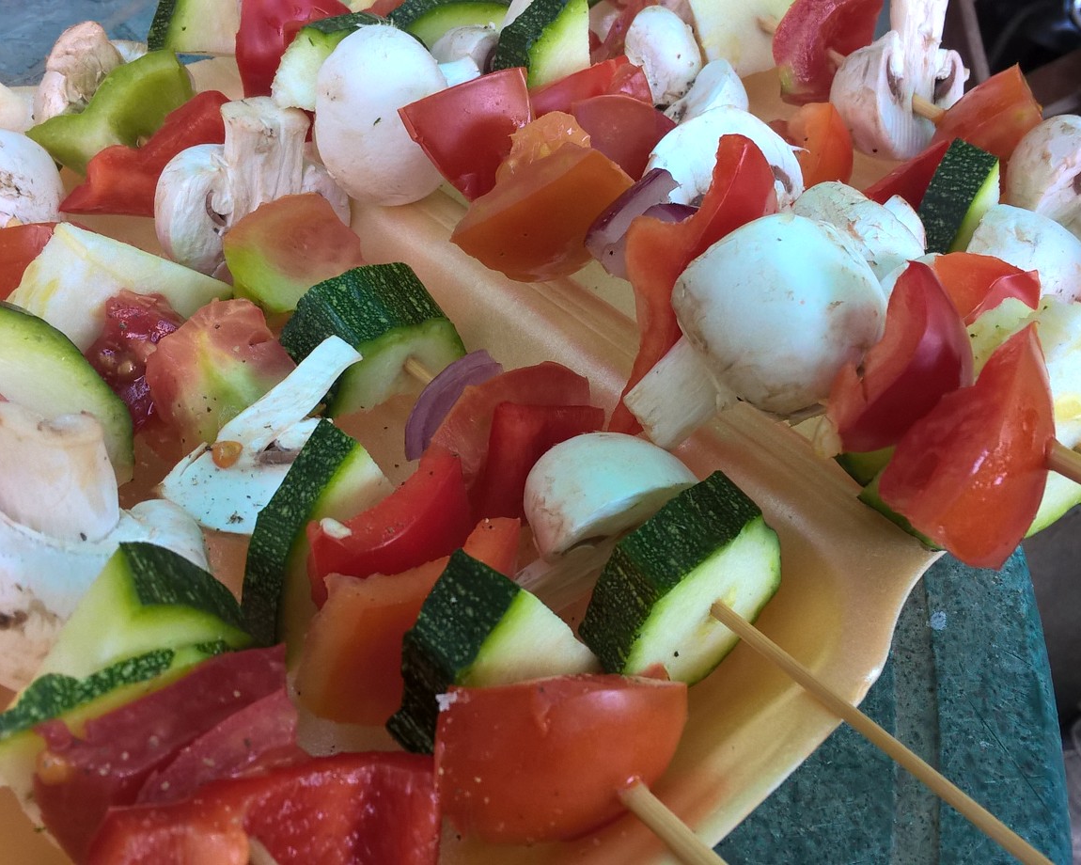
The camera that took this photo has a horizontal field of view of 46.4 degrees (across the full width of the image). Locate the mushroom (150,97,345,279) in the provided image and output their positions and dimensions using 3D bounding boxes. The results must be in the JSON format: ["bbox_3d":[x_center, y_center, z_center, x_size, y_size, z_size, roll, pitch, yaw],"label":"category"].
[{"bbox_3d":[-0.080,-0.066,0.345,0.052,0.050,0.036,-36,55,-25],"label":"mushroom"}]

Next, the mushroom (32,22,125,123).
[{"bbox_3d":[-0.139,-0.108,0.380,0.027,0.032,0.025,-36,55,-25],"label":"mushroom"}]

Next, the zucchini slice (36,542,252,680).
[{"bbox_3d":[-0.078,0.036,0.248,0.038,0.024,0.023,-13,48,-8],"label":"zucchini slice"}]

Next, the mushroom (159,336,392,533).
[{"bbox_3d":[-0.053,0.003,0.237,0.040,0.042,0.014,20,12,-29],"label":"mushroom"}]

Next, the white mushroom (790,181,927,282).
[{"bbox_3d":[0.076,-0.045,0.302,0.036,0.032,0.036,0,37,0],"label":"white mushroom"}]

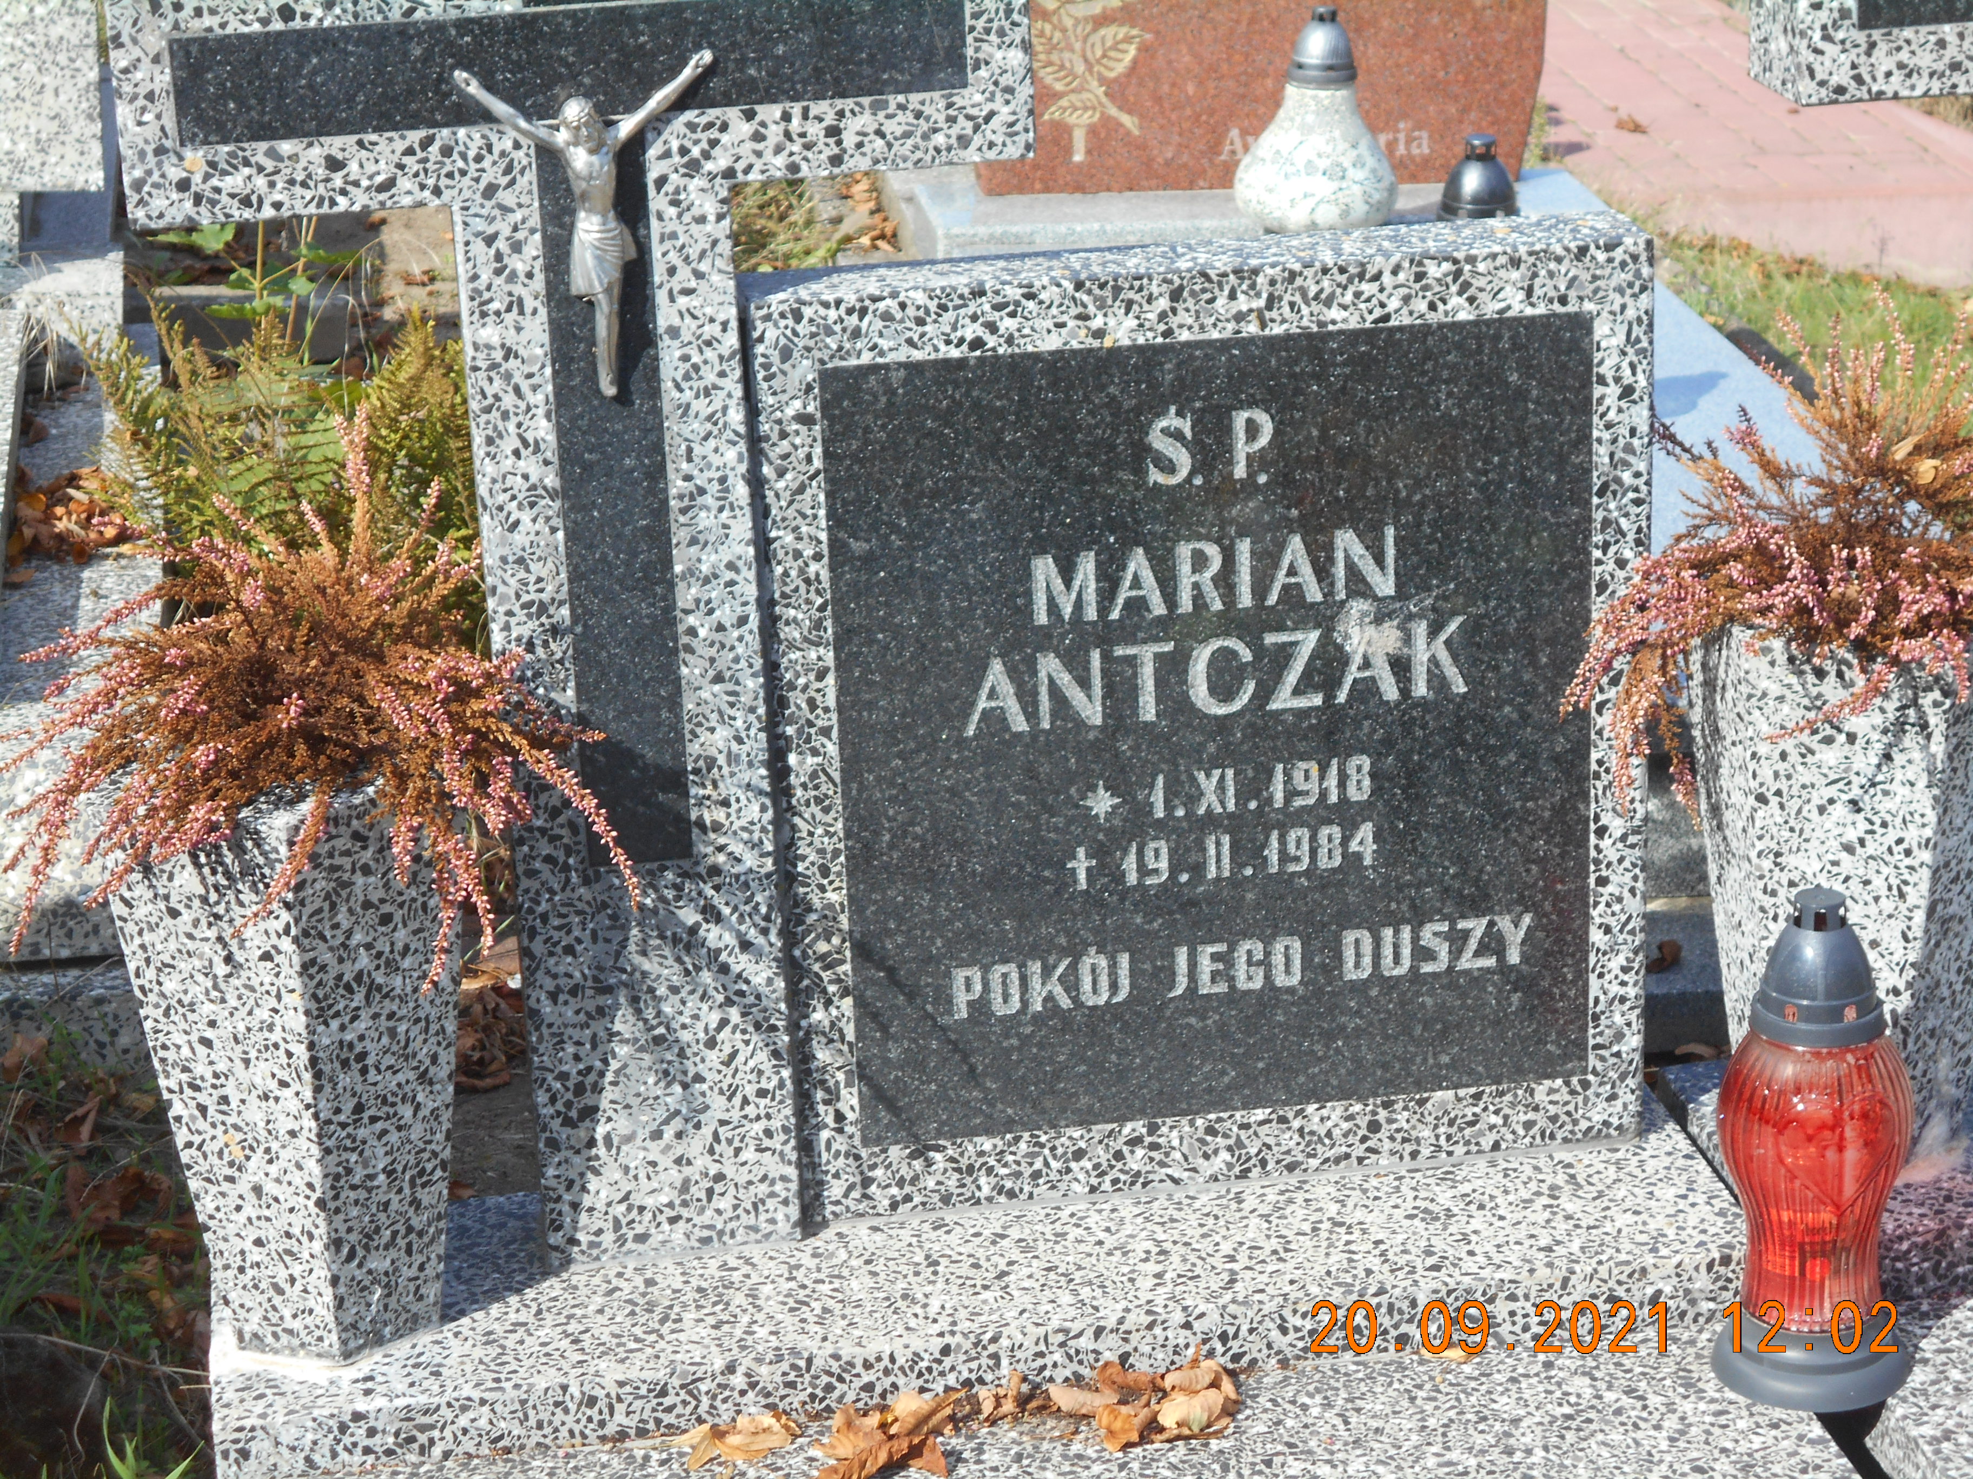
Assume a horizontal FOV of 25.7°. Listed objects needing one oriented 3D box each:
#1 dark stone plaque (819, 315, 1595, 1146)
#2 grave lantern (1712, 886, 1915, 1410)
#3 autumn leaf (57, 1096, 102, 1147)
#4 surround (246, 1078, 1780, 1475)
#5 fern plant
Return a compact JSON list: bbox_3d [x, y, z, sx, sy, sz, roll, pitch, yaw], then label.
[{"bbox_3d":[0.121,-0.003,2.270,0.400,0.426,0.020,-5,19,-8],"label":"dark stone plaque"},{"bbox_3d":[0.411,0.196,2.145,0.098,0.254,0.098,-5,19,-8],"label":"grave lantern"},{"bbox_3d":[-0.606,0.254,2.892,0.032,0.024,0.033,-5,19,-8],"label":"autumn leaf"},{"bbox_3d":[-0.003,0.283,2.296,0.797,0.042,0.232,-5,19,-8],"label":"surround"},{"bbox_3d":[-0.557,-0.181,3.585,0.360,0.370,0.340,-5,19,-8],"label":"fern plant"}]

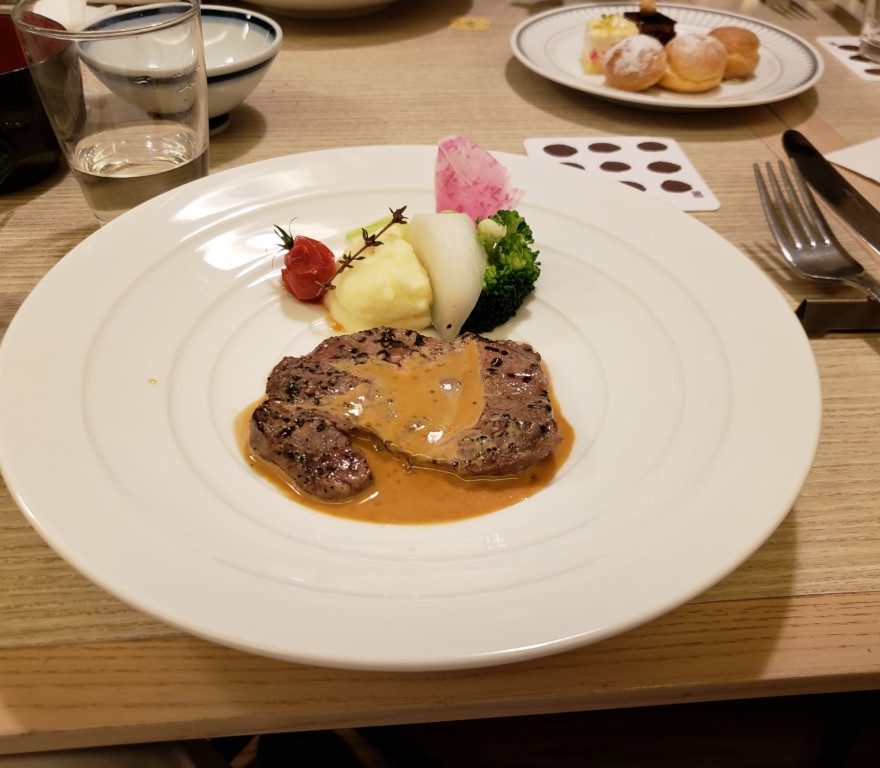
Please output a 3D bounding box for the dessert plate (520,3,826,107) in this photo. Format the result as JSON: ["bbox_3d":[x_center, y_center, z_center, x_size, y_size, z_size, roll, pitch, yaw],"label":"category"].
[{"bbox_3d":[0.151,-0.223,0.528,0.207,0.023,0.207,2,41,0],"label":"dessert plate"}]

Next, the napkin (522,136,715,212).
[{"bbox_3d":[0.096,-0.116,0.421,0.091,0.003,0.089,0,41,-2],"label":"napkin"}]

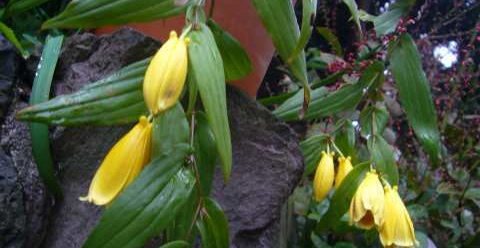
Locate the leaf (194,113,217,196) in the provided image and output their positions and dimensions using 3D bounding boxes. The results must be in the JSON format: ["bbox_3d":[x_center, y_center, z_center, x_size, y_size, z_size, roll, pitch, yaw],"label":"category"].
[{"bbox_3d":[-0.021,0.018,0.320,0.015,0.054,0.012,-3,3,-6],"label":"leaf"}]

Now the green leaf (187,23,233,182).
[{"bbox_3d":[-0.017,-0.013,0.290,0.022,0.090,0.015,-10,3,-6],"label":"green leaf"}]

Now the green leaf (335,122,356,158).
[{"bbox_3d":[0.135,0.021,0.660,0.026,0.046,0.020,6,0,1],"label":"green leaf"}]

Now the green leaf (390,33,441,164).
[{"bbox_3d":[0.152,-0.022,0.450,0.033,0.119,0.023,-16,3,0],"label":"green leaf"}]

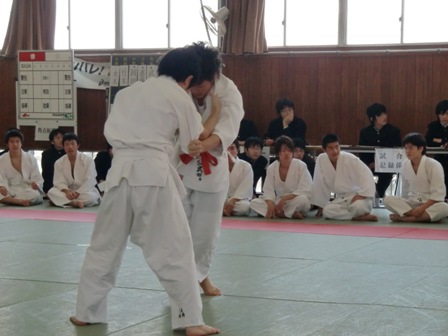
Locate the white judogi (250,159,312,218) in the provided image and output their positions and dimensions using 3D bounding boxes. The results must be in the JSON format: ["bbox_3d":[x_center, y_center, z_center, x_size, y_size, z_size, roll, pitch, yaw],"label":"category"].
[{"bbox_3d":[0.621,0.212,12.415,0.650,0.610,0.580,1,3,13],"label":"white judogi"}]

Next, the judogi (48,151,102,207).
[{"bbox_3d":[-1.712,0.125,13.130,0.620,0.600,0.580,0,3,-7],"label":"judogi"}]

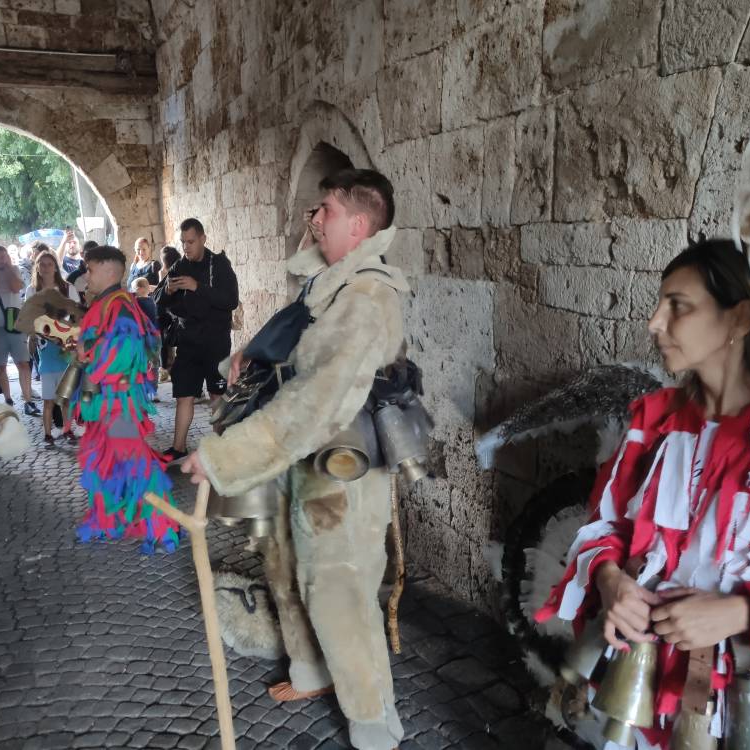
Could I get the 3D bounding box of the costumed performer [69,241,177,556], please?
[{"bbox_3d":[-1.360,0.114,4.136,0.560,1.650,0.580,-2,10,-12],"label":"costumed performer"}]

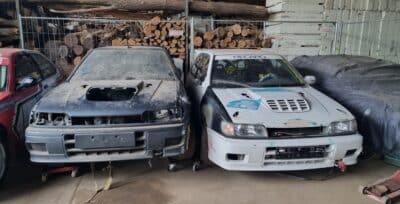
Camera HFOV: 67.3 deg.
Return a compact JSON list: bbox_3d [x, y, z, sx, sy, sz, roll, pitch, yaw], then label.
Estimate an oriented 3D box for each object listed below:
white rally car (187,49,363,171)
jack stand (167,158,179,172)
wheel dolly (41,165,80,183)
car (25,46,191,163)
[{"bbox_3d":[0.676,-0.088,4.799,1.690,1.450,3.970,-1,10,-8],"label":"white rally car"},{"bbox_3d":[-0.342,0.748,3.713,0.160,0.180,0.160,-1,10,-6],"label":"jack stand"},{"bbox_3d":[-1.648,0.783,3.559,0.420,0.130,0.420,-4,11,-22],"label":"wheel dolly"},{"bbox_3d":[-1.120,-0.148,4.805,1.690,1.440,3.970,-1,10,-6],"label":"car"}]

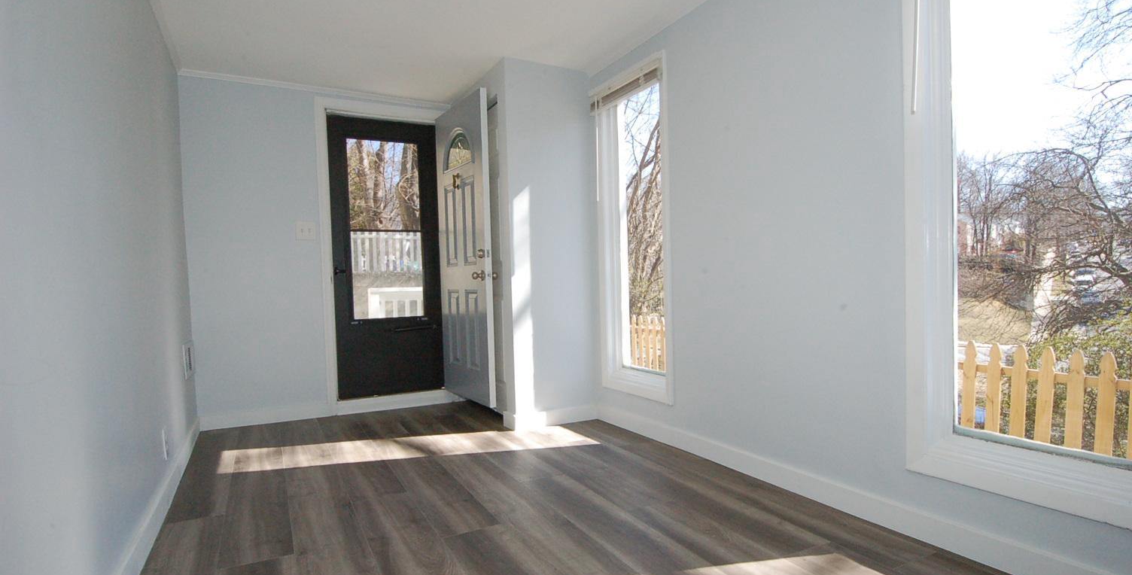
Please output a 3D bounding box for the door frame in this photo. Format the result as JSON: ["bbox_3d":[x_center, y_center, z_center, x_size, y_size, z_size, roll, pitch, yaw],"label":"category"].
[{"bbox_3d":[-1.298,-0.217,4.134,0.920,2.192,0.130,-2,1,-28],"label":"door frame"}]

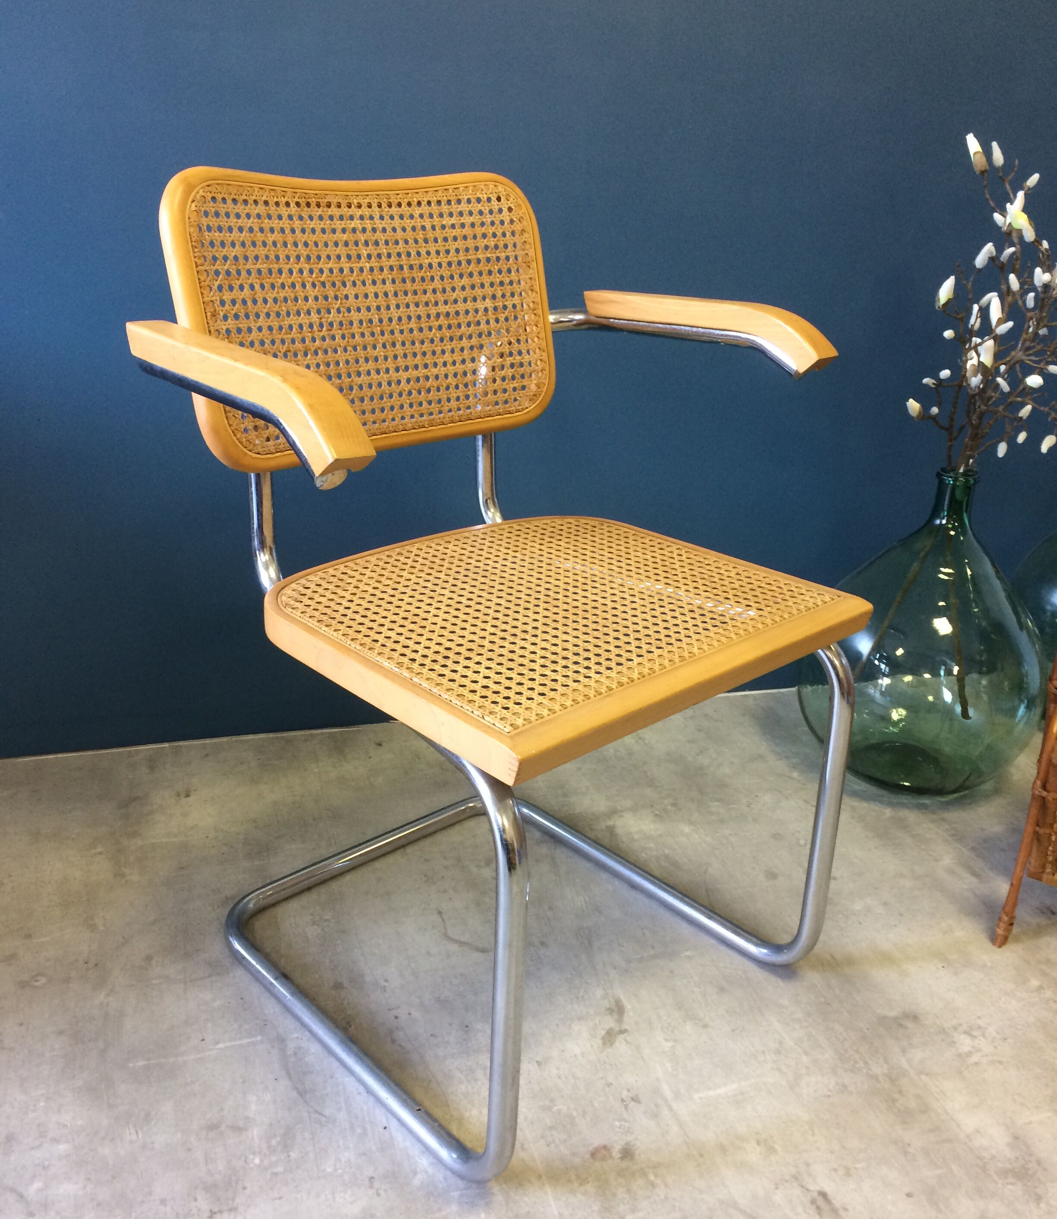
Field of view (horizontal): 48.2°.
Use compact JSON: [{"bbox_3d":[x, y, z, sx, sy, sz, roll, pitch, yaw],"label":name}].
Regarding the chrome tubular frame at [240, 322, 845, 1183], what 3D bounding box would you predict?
[{"bbox_3d":[-0.023,0.080,1.193,0.554,0.683,0.540,-19,30,-39],"label":"chrome tubular frame"}]

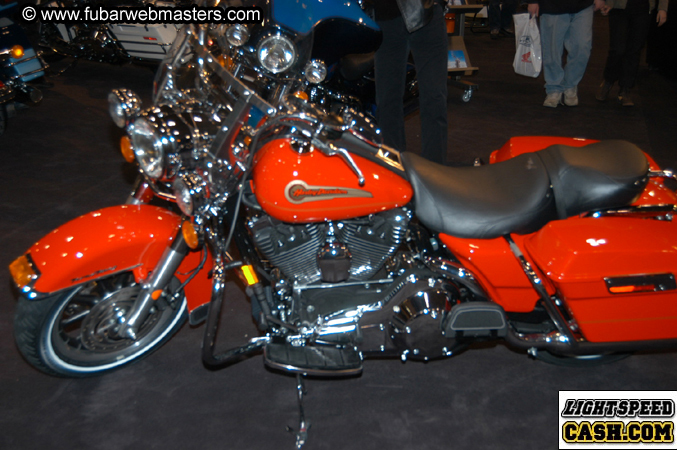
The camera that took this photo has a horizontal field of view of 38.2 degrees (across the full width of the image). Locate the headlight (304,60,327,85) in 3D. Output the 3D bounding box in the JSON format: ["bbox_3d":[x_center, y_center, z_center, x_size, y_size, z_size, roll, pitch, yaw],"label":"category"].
[{"bbox_3d":[-0.113,-0.758,4.788,0.120,0.120,0.100,23,21,-19],"label":"headlight"}]

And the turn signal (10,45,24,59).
[{"bbox_3d":[-2.018,-1.093,6.160,0.080,0.080,0.070,2,18,-3],"label":"turn signal"}]

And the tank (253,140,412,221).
[{"bbox_3d":[-0.032,-0.167,2.985,0.500,0.240,0.340,0,31,-10],"label":"tank"}]

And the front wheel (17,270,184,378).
[{"bbox_3d":[-0.709,0.253,3.112,0.635,0.635,0.135,-11,46,-37],"label":"front wheel"}]

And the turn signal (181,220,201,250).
[{"bbox_3d":[-0.403,0.024,2.781,0.060,0.087,0.087,-19,50,-30],"label":"turn signal"}]

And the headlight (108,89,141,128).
[{"bbox_3d":[-0.622,-0.348,2.903,0.110,0.120,0.120,-19,50,-30],"label":"headlight"}]

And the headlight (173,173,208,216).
[{"bbox_3d":[-0.389,-0.085,2.670,0.110,0.120,0.120,-19,50,-30],"label":"headlight"}]

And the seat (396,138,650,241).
[{"bbox_3d":[0.594,-0.134,3.120,0.810,0.250,0.370,0,31,-10],"label":"seat"}]

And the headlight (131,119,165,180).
[{"bbox_3d":[-0.512,-0.223,2.772,0.100,0.190,0.190,-19,50,-30],"label":"headlight"}]

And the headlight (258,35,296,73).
[{"bbox_3d":[-0.299,-0.834,4.726,0.193,0.193,0.100,23,21,-19],"label":"headlight"}]

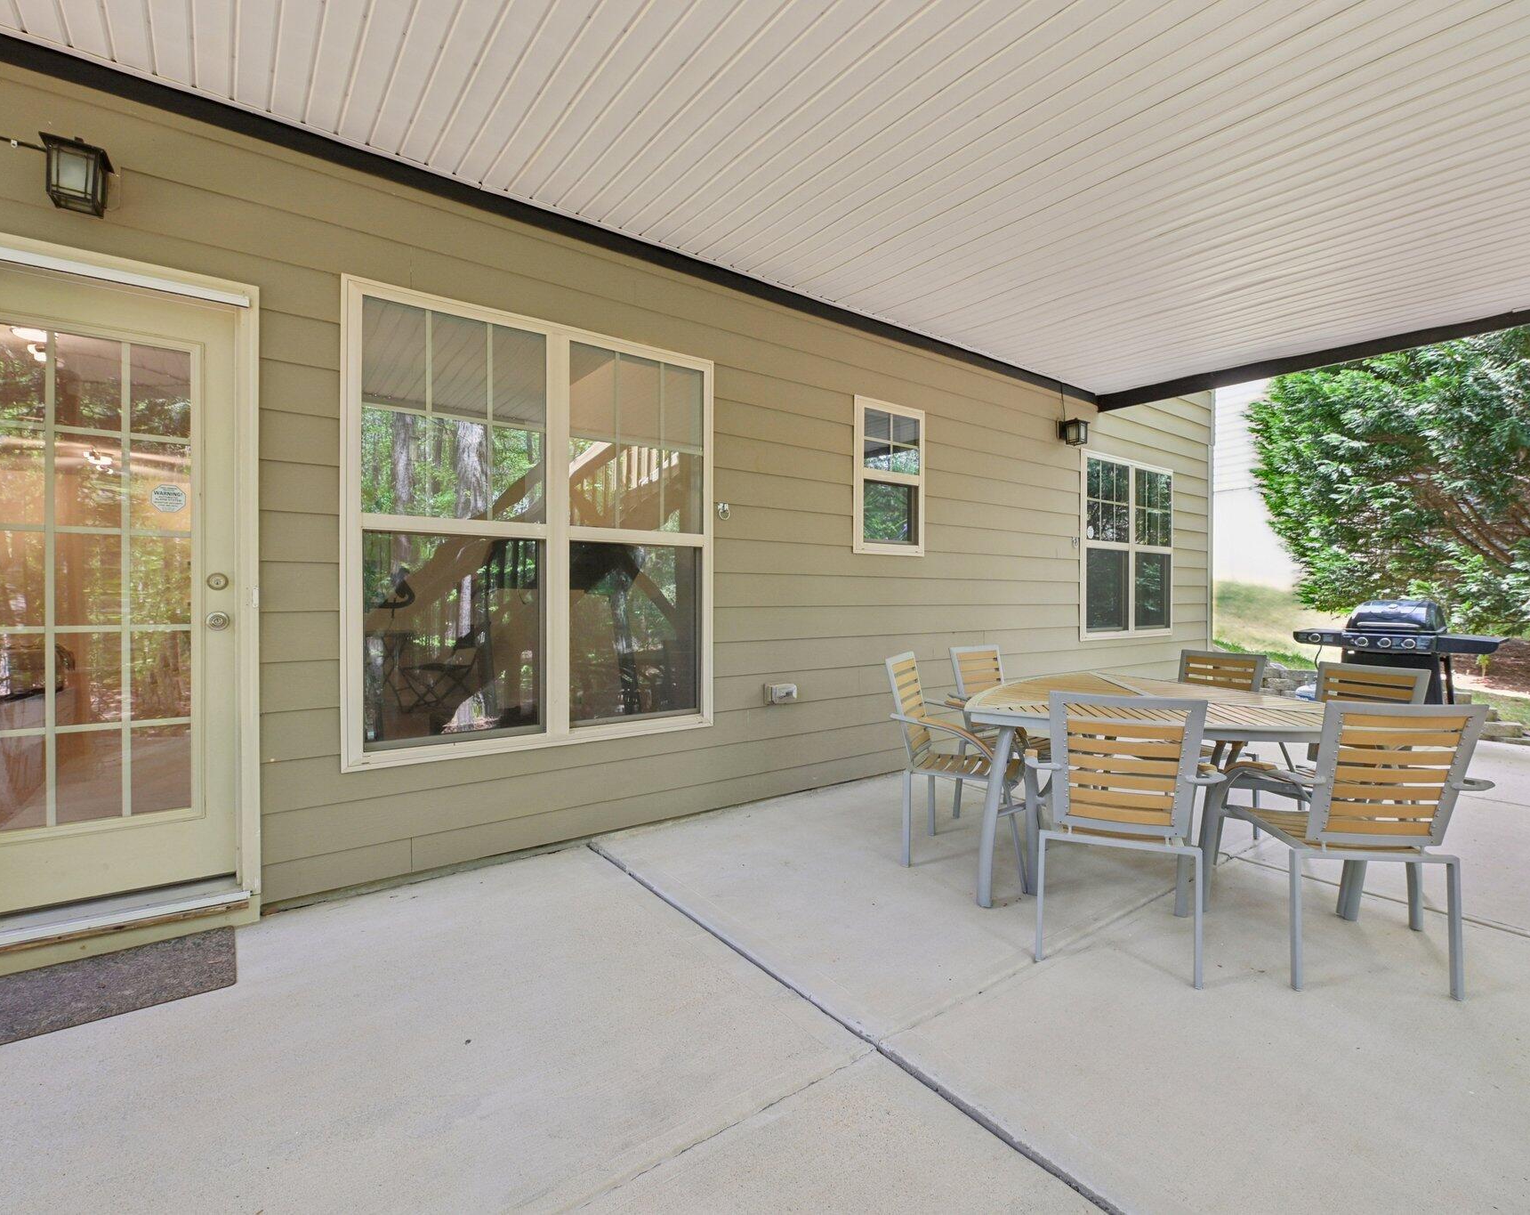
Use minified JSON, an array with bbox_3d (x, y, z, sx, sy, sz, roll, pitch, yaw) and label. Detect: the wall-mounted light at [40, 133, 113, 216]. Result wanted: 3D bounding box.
[{"bbox_3d":[-2.065,-1.283,2.129,0.137,0.194,0.185,0,0,-37],"label":"wall-mounted light"}]

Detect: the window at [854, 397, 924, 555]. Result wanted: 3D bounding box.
[{"bbox_3d":[0.766,-0.791,4.406,0.621,0.934,0.090,0,0,-37],"label":"window"}]

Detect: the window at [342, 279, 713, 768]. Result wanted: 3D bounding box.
[{"bbox_3d":[-0.934,-0.315,3.147,1.638,1.857,0.090,0,0,-37],"label":"window"}]

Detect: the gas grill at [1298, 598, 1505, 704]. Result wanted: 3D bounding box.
[{"bbox_3d":[4.978,0.499,5.603,0.580,1.114,1.224,0,0,-37],"label":"gas grill"}]

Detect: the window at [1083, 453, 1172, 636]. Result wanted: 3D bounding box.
[{"bbox_3d":[3.171,-0.503,6.195,1.599,1.545,0.090,0,0,-37],"label":"window"}]

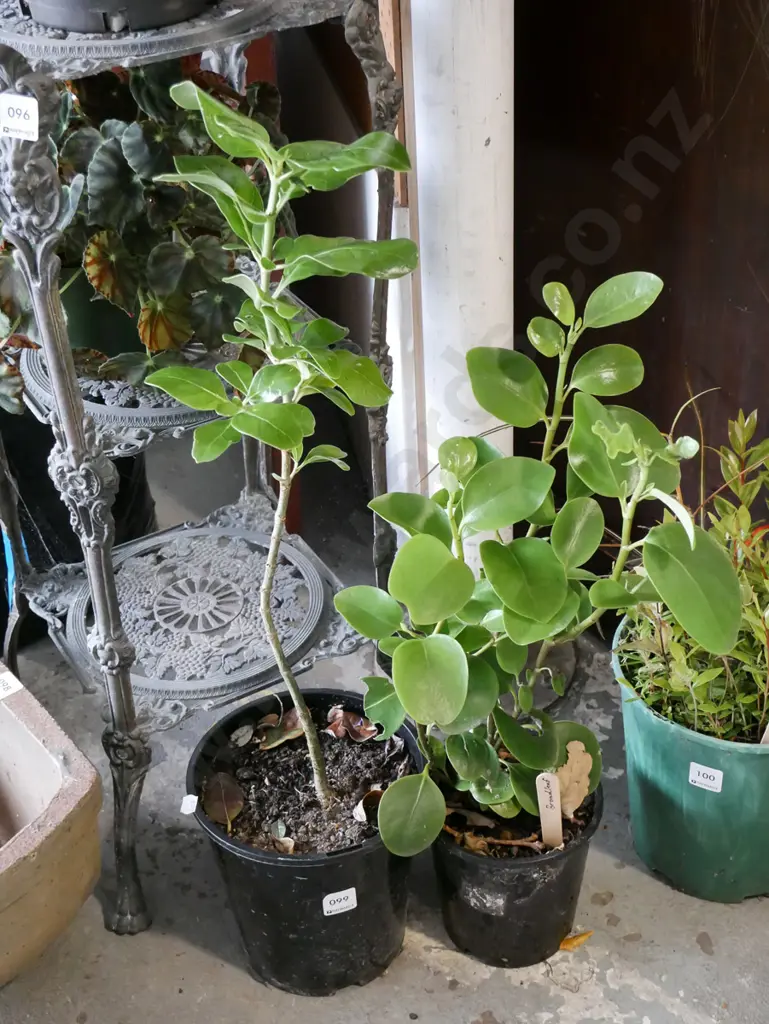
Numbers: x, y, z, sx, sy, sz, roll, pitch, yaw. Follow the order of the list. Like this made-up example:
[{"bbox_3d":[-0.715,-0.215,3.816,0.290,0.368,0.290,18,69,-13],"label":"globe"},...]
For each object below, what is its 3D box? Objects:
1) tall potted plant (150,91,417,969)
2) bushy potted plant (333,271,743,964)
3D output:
[{"bbox_3d":[-0.094,0.077,1.386,0.290,1.016,0.290,-3,33,0],"label":"tall potted plant"},{"bbox_3d":[0.162,0.152,1.438,0.420,0.810,0.350,-3,33,0],"label":"bushy potted plant"}]

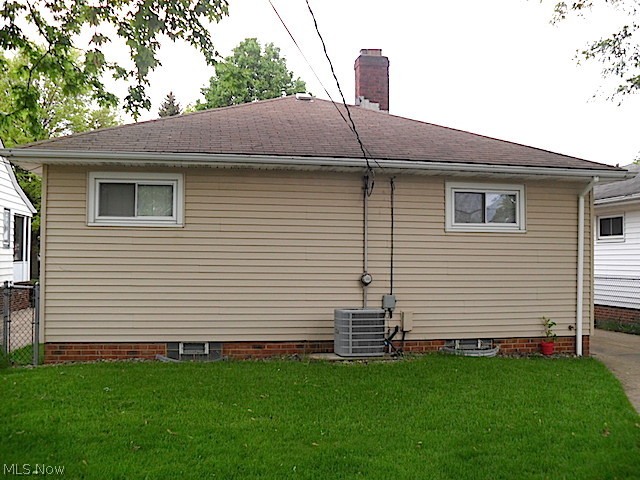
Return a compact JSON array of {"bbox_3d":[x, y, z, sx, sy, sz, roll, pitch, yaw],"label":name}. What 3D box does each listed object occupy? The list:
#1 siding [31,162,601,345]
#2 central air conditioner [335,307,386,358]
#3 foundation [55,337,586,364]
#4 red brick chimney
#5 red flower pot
[{"bbox_3d":[0.252,0.249,9.644,8.284,2.427,0.176,1,-2,-10],"label":"siding"},{"bbox_3d":[0.583,1.320,9.232,0.637,0.637,0.608,1,-2,-10],"label":"central air conditioner"},{"bbox_3d":[0.238,1.612,9.649,8.150,0.300,0.216,1,-2,-10],"label":"foundation"},{"bbox_3d":[1.069,-3.230,13.230,0.608,1.303,0.431,1,-2,-10],"label":"red brick chimney"},{"bbox_3d":[3.510,1.677,9.967,0.208,0.191,0.208,1,-2,0],"label":"red flower pot"}]

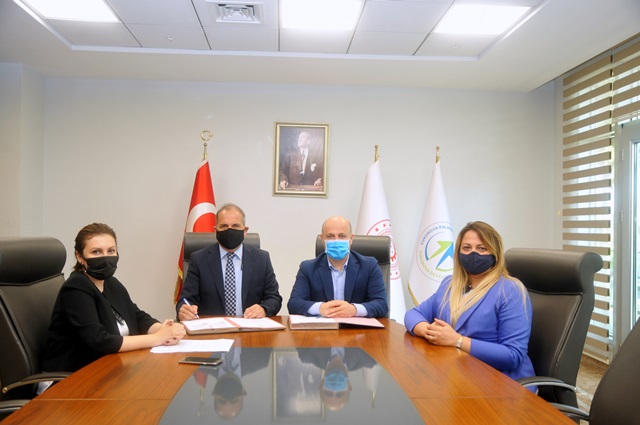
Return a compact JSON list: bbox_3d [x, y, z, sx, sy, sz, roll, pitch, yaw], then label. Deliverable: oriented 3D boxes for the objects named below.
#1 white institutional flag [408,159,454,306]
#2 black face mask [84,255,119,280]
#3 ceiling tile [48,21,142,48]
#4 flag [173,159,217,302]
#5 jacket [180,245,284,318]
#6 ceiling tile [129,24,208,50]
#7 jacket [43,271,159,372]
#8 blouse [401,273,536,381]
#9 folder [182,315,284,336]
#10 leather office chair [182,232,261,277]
[{"bbox_3d":[1.134,0.285,5.399,0.530,1.625,0.270,1,-1,-4],"label":"white institutional flag"},{"bbox_3d":[-0.826,0.208,2.080,0.085,0.100,0.135,-1,-2,44],"label":"black face mask"},{"bbox_3d":[-1.834,-1.463,4.504,0.600,0.020,0.590,1,-1,-3],"label":"ceiling tile"},{"bbox_3d":[-1.201,0.284,5.450,0.530,1.603,0.270,1,-1,-4],"label":"flag"},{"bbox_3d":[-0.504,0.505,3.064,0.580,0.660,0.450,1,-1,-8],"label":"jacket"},{"bbox_3d":[-1.235,-1.455,4.540,0.600,0.020,0.590,1,-1,-3],"label":"ceiling tile"},{"bbox_3d":[-0.870,0.465,2.128,0.360,0.470,0.470,0,-2,21],"label":"jacket"},{"bbox_3d":[0.600,0.481,2.158,0.360,0.480,0.530,2,-2,-37],"label":"blouse"},{"bbox_3d":[-0.427,0.536,2.682,0.470,0.040,0.290,1,-2,-20],"label":"folder"},{"bbox_3d":[-0.608,0.721,3.233,0.620,1.194,0.700,1,-1,-6],"label":"leather office chair"}]

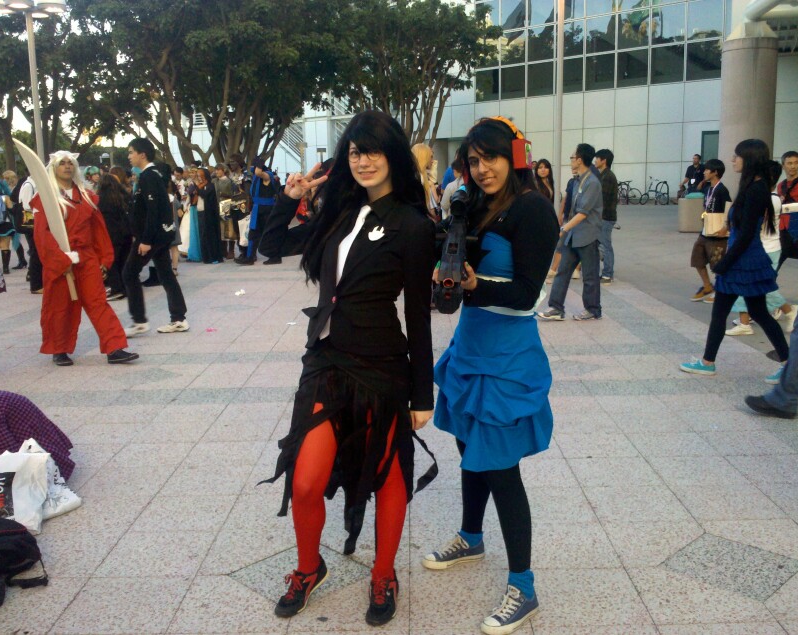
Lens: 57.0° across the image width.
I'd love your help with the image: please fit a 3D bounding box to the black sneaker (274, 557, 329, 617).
[{"bbox_3d":[-0.338,0.942,2.590,0.097,0.115,0.260,3,18,26],"label":"black sneaker"}]

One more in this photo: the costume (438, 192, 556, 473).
[{"bbox_3d":[0.327,0.027,2.470,0.420,0.890,0.410,4,12,31],"label":"costume"}]

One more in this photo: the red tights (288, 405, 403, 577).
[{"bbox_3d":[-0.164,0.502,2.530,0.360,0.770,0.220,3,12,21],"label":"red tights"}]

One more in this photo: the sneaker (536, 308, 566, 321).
[{"bbox_3d":[1.520,-0.029,7.380,0.285,0.115,0.105,3,12,22],"label":"sneaker"}]

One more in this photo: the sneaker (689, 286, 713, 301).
[{"bbox_3d":[3.345,-0.259,8.120,0.260,0.115,0.100,-14,11,-4],"label":"sneaker"}]

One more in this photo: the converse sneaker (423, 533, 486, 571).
[{"bbox_3d":[0.210,0.884,2.790,0.255,0.110,0.097,-5,11,-16],"label":"converse sneaker"}]

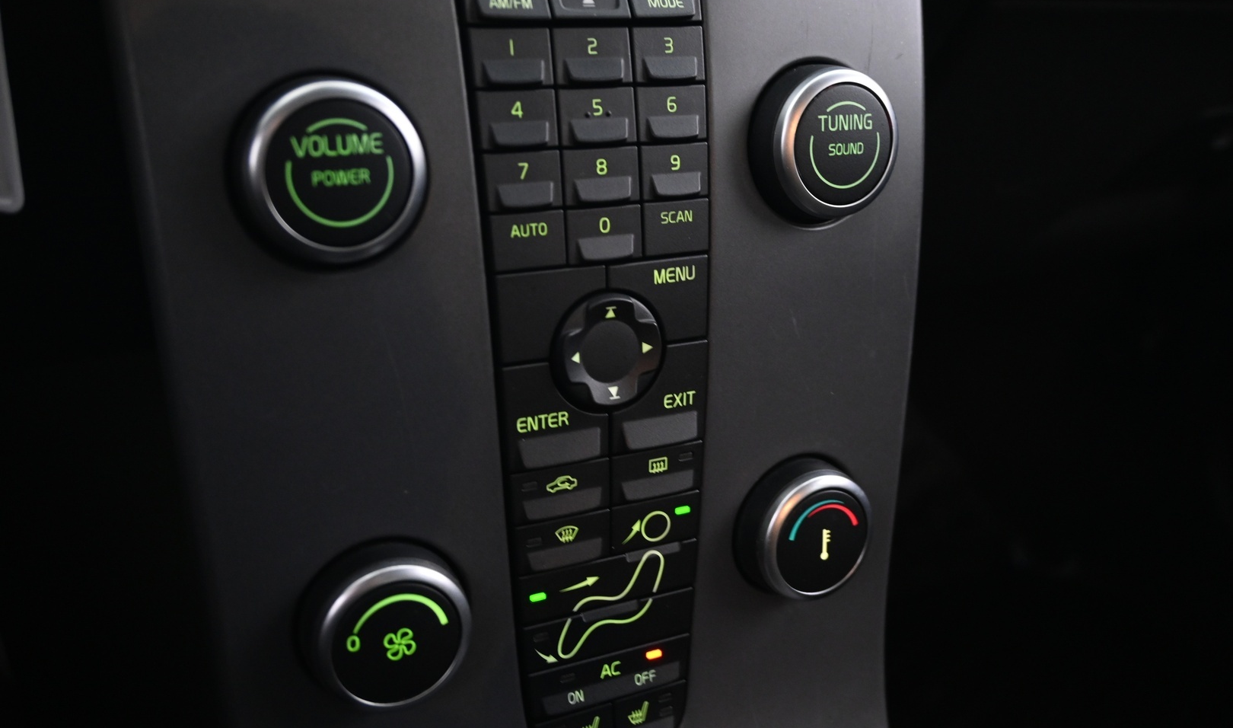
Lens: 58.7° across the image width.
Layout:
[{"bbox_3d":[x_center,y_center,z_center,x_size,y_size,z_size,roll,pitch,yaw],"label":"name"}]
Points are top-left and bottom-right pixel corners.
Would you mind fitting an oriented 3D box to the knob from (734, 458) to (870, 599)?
[{"bbox_3d":[0.055,0.048,0.312,0.041,0.041,0.014,-8,16,-24],"label":"knob"}]

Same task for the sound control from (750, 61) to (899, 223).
[{"bbox_3d":[0.056,-0.057,0.286,0.041,0.041,0.014,-8,14,-24],"label":"sound control"}]

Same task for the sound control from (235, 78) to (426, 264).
[{"bbox_3d":[-0.060,-0.041,0.234,0.041,0.041,0.014,-8,14,-24],"label":"sound control"}]

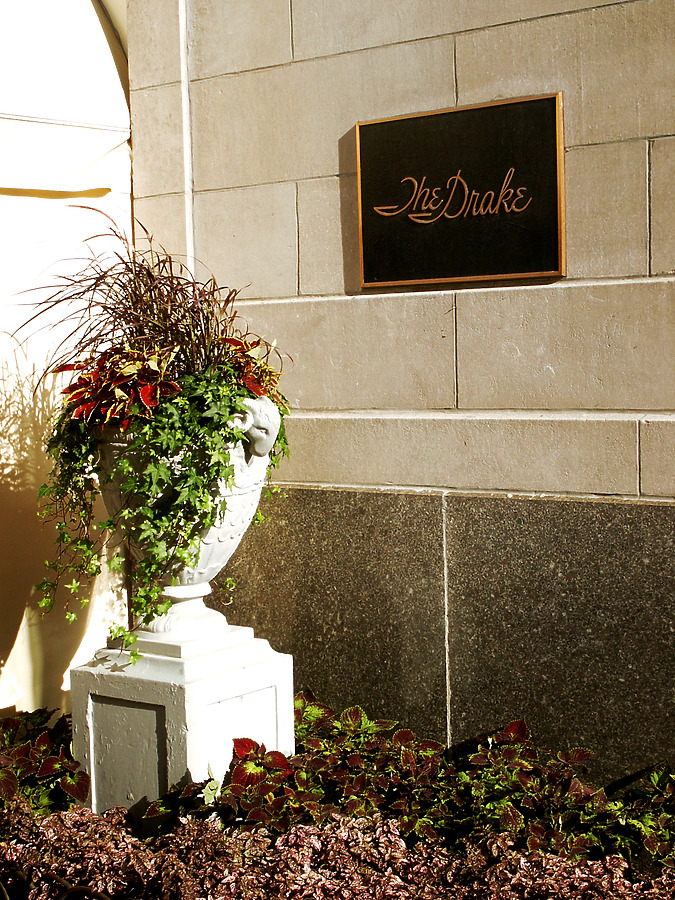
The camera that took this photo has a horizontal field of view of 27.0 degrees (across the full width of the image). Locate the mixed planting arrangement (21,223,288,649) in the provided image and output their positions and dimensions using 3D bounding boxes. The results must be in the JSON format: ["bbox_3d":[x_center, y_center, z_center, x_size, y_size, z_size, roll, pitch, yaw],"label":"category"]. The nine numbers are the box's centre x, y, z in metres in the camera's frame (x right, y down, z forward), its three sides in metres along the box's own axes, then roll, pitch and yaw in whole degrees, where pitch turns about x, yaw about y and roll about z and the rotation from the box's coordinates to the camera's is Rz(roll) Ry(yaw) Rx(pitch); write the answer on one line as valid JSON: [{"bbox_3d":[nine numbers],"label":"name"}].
[{"bbox_3d":[-0.608,-0.066,4.810,0.720,1.401,0.720,-1,4,0],"label":"mixed planting arrangement"}]

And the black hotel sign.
[{"bbox_3d":[0.425,-0.899,4.976,0.810,0.599,0.032,1,4,34],"label":"black hotel sign"}]

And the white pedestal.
[{"bbox_3d":[-0.538,0.936,4.872,0.515,0.610,0.515,1,4,37],"label":"white pedestal"}]

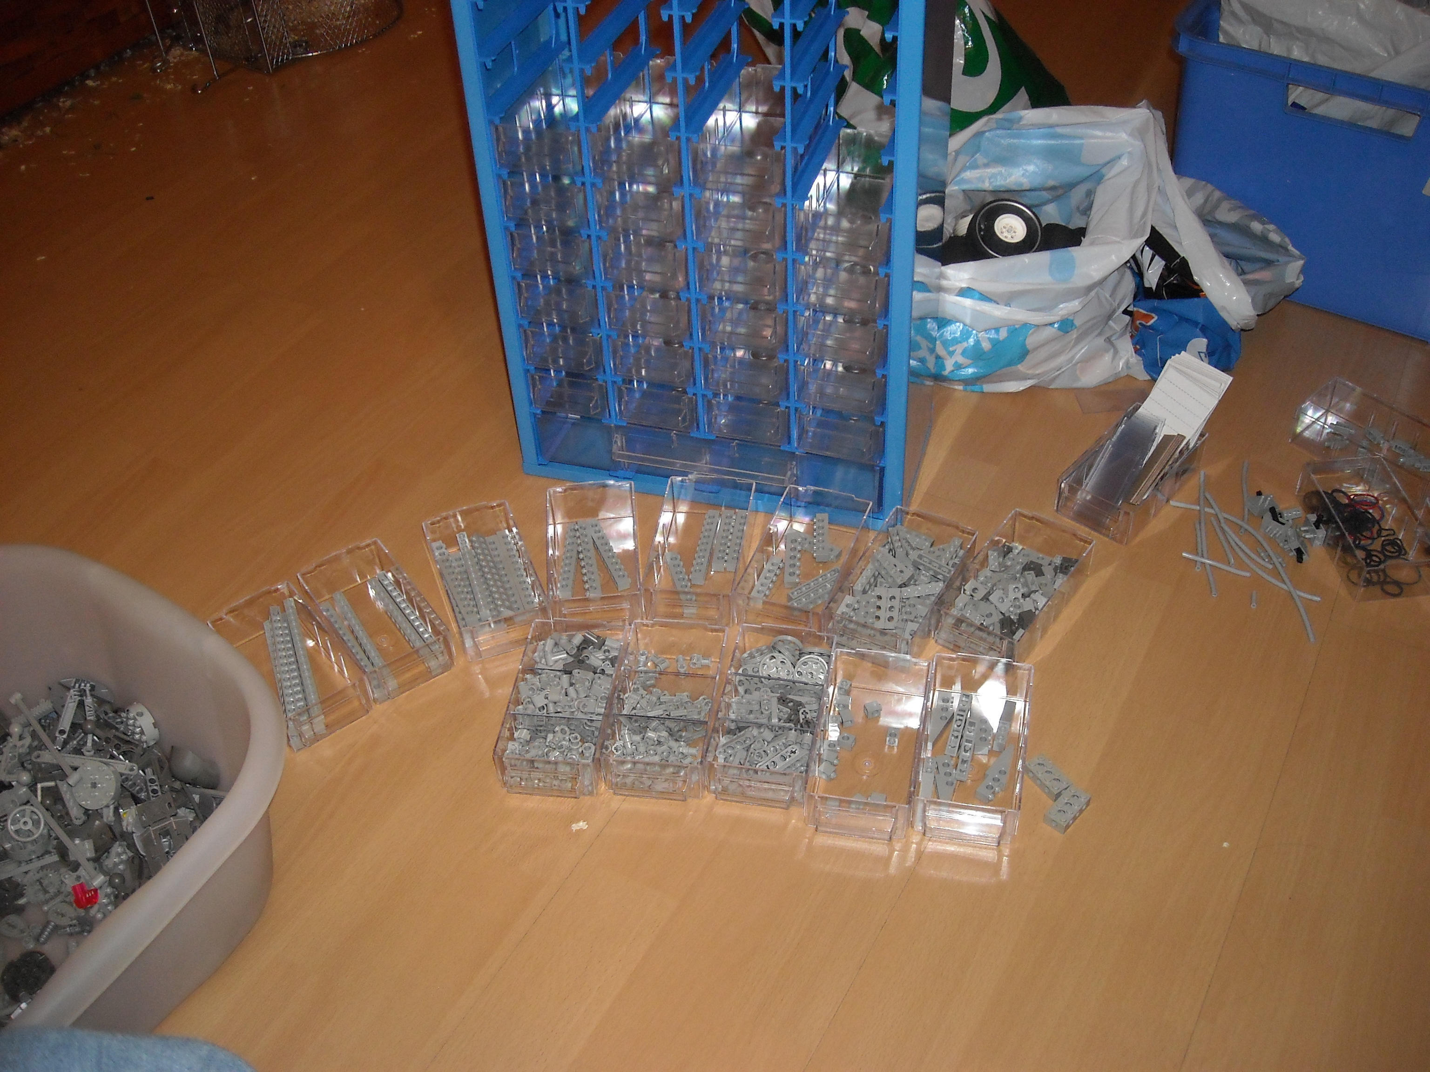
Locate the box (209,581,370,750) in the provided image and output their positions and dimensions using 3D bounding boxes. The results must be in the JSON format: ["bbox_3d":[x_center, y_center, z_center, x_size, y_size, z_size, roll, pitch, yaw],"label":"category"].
[{"bbox_3d":[-0.310,0.095,1.054,0.067,0.034,0.130,-29,48,-25],"label":"box"}]

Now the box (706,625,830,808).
[{"bbox_3d":[0.040,0.123,1.001,0.067,0.034,0.130,6,43,11],"label":"box"}]

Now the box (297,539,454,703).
[{"bbox_3d":[-0.249,0.062,1.063,0.065,0.035,0.128,-26,46,-24],"label":"box"}]

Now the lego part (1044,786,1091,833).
[{"bbox_3d":[0.231,0.179,0.945,0.016,0.011,0.032,30,52,31],"label":"lego part"}]

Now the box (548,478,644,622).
[{"bbox_3d":[-0.094,0.016,1.126,0.067,0.034,0.130,-5,43,-2],"label":"box"}]

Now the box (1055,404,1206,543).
[{"bbox_3d":[0.334,-0.051,1.155,0.065,0.035,0.128,28,50,31],"label":"box"}]

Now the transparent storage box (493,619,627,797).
[{"bbox_3d":[-0.106,0.120,1.014,0.067,0.034,0.130,4,43,8],"label":"transparent storage box"}]

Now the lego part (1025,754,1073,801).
[{"bbox_3d":[0.219,0.157,0.947,0.016,0.008,0.032,-24,45,-22],"label":"lego part"}]

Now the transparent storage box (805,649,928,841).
[{"bbox_3d":[0.103,0.137,0.956,0.065,0.035,0.128,6,42,11],"label":"transparent storage box"}]

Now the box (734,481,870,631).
[{"bbox_3d":[0.068,0.021,1.090,0.065,0.035,0.128,12,44,17],"label":"box"}]

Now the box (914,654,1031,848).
[{"bbox_3d":[0.174,0.142,0.972,0.067,0.034,0.130,7,44,11],"label":"box"}]

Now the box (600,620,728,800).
[{"bbox_3d":[-0.033,0.120,1.009,0.067,0.034,0.130,4,43,8],"label":"box"}]

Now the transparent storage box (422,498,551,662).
[{"bbox_3d":[-0.172,0.034,1.091,0.065,0.035,0.128,-15,43,-14],"label":"transparent storage box"}]

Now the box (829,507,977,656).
[{"bbox_3d":[0.141,0.038,1.087,0.067,0.034,0.130,19,47,23],"label":"box"}]

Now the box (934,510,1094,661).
[{"bbox_3d":[0.223,0.041,1.079,0.067,0.034,0.130,25,50,27],"label":"box"}]

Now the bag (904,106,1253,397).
[{"bbox_3d":[0.298,-0.264,1.290,0.286,0.179,0.179,-3,41,0],"label":"bag"}]

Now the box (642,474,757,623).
[{"bbox_3d":[-0.011,0.012,1.105,0.065,0.035,0.128,4,42,8],"label":"box"}]

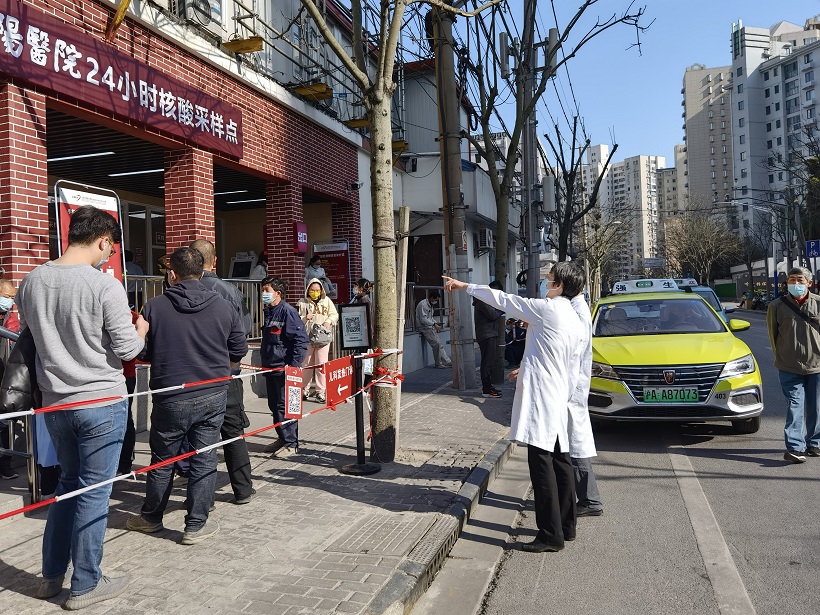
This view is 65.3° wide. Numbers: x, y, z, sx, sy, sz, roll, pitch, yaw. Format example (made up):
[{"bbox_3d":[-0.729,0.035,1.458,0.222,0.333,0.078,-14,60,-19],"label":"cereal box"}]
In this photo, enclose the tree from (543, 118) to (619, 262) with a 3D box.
[{"bbox_3d":[5.065,-2.246,19.000,2.100,6.300,2.000,-1,1,18],"label":"tree"}]

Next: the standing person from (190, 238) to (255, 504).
[{"bbox_3d":[-1.284,0.433,4.180,0.560,1.730,0.420,-2,1,6],"label":"standing person"}]

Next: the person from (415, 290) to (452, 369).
[{"bbox_3d":[0.470,0.430,12.800,0.660,1.500,0.500,-2,1,18],"label":"person"}]

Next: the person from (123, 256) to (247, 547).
[{"bbox_3d":[-1.310,0.471,3.750,0.630,1.690,0.460,-2,1,-19],"label":"person"}]

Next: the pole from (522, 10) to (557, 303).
[{"bbox_3d":[2.943,-3.465,15.000,0.700,9.000,0.600,-1,1,18],"label":"pole"}]

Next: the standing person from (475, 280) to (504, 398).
[{"bbox_3d":[1.119,0.443,9.000,0.400,1.620,0.500,-2,1,6],"label":"standing person"}]

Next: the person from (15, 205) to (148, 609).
[{"bbox_3d":[-1.495,0.445,2.920,0.540,1.760,0.480,-1,1,21],"label":"person"}]

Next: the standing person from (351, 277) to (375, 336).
[{"bbox_3d":[-0.626,0.399,8.800,0.380,1.600,0.480,-2,1,-15],"label":"standing person"}]

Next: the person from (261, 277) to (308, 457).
[{"bbox_3d":[-1.177,0.530,6.000,0.360,1.620,0.480,-2,1,-30],"label":"person"}]

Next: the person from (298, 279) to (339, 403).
[{"bbox_3d":[-1.258,0.442,8.700,0.530,1.660,0.380,-2,1,0],"label":"person"}]

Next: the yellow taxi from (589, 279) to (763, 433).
[{"bbox_3d":[3.070,0.468,8.144,1.880,1.620,4.560,-2,1,16],"label":"yellow taxi"}]

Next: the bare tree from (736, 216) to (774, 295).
[{"bbox_3d":[23.768,-3.199,44.000,2.700,6.100,2.700,-2,1,18],"label":"bare tree"}]

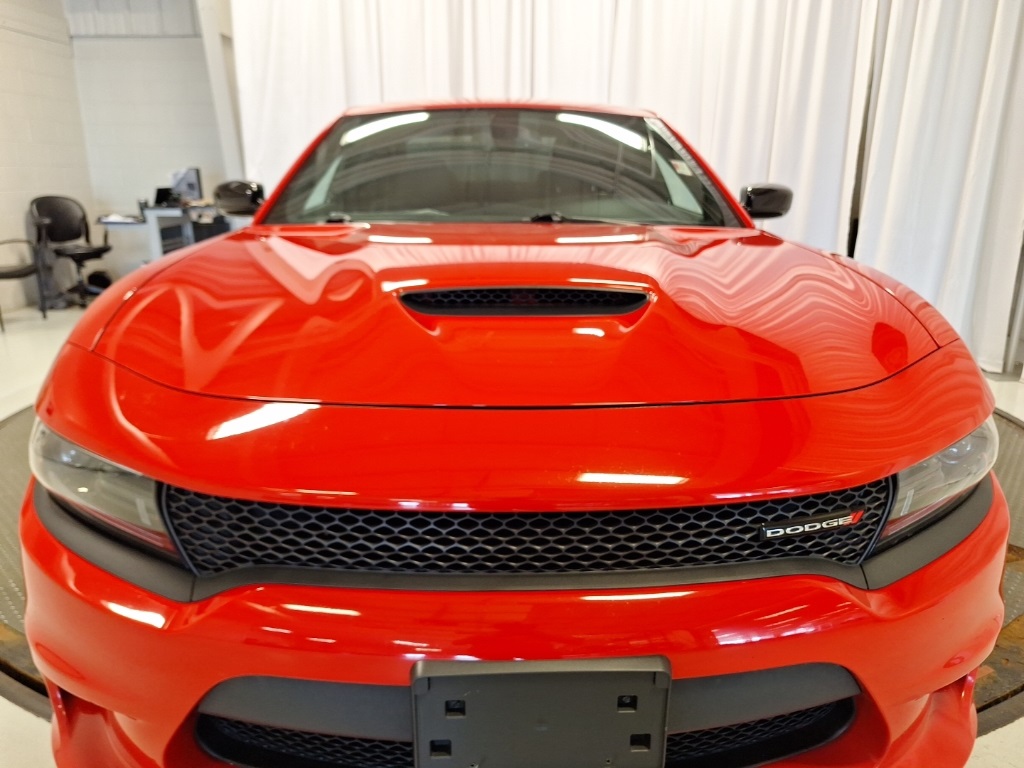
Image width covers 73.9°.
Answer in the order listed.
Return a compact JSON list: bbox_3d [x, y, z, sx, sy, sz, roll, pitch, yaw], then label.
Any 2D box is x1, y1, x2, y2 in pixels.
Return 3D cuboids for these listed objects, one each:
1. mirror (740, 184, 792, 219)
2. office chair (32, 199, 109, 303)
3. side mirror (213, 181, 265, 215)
[{"bbox_3d":[0.940,-0.678,2.530,0.215,0.130,0.140,0,17,-2],"label":"mirror"},{"bbox_3d":[-3.891,-1.197,6.126,0.600,0.940,0.600,8,18,23],"label":"office chair"},{"bbox_3d":[-0.995,-0.675,2.473,0.215,0.130,0.140,0,17,-2],"label":"side mirror"}]

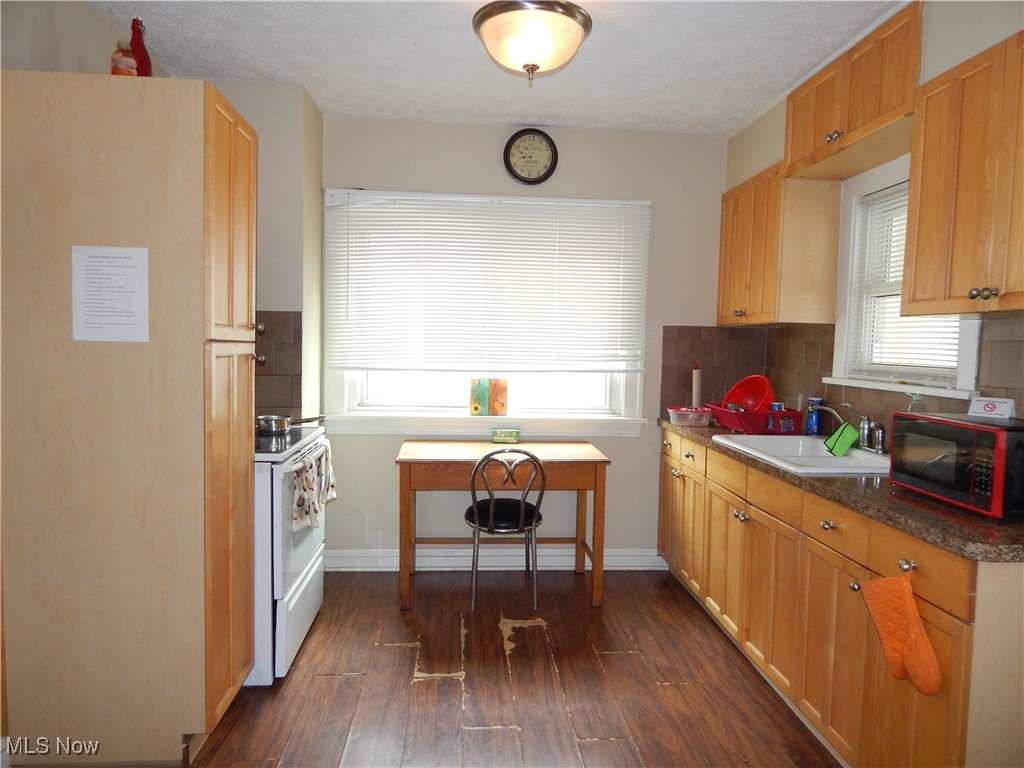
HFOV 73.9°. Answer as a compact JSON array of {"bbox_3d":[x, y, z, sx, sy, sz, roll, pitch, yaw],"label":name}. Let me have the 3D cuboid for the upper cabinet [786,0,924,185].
[{"bbox_3d":[1.476,-1.133,2.773,0.291,0.380,0.924,1,4,-4],"label":"upper cabinet"}]

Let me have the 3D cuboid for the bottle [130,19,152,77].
[{"bbox_3d":[-1.248,-1.074,2.269,0.085,0.295,0.085,1,3,-4],"label":"bottle"}]

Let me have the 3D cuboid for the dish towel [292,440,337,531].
[{"bbox_3d":[-0.831,0.424,2.883,0.075,0.325,0.550,1,4,-4],"label":"dish towel"}]

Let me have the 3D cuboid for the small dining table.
[{"bbox_3d":[-0.065,0.744,3.688,1.076,0.760,0.555,1,4,-4],"label":"small dining table"}]

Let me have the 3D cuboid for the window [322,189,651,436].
[{"bbox_3d":[-0.136,-0.379,3.897,1.865,1.375,0.125,1,4,-4],"label":"window"}]

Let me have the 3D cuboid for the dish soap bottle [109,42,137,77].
[{"bbox_3d":[-1.215,-0.993,2.135,0.080,0.151,0.080,1,4,-4],"label":"dish soap bottle"}]

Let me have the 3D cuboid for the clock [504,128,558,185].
[{"bbox_3d":[0.108,-1.285,3.845,0.308,0.312,0.050,1,4,-4],"label":"clock"}]

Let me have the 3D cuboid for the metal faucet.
[{"bbox_3d":[1.411,0.183,2.883,0.285,0.190,0.220,1,4,-4],"label":"metal faucet"}]

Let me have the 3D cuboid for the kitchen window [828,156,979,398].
[{"bbox_3d":[1.599,-0.455,2.786,0.120,0.969,1.000,1,4,-4],"label":"kitchen window"}]

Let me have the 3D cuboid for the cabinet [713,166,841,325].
[{"bbox_3d":[1.399,-0.696,3.628,0.296,0.763,0.752,1,4,-4],"label":"cabinet"}]

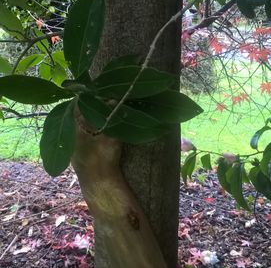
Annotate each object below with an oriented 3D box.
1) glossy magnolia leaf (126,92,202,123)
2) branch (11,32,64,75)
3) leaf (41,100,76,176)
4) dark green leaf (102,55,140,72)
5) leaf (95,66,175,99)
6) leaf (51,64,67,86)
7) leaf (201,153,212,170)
[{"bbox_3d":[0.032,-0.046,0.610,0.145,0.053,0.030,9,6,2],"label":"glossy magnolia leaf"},{"bbox_3d":[-0.266,-0.218,1.030,0.140,0.115,0.050,0,15,0],"label":"branch"},{"bbox_3d":[-0.110,0.006,0.540,0.042,0.104,0.022,14,11,8],"label":"leaf"},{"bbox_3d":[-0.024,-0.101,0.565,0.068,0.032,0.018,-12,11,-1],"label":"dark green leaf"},{"bbox_3d":[-0.001,-0.073,0.540,0.113,0.044,0.025,2,11,0],"label":"leaf"},{"bbox_3d":[-0.211,-0.161,1.050,0.042,0.067,0.025,-14,6,0],"label":"leaf"},{"bbox_3d":[0.186,0.072,1.000,0.028,0.048,0.016,-7,11,6],"label":"leaf"}]

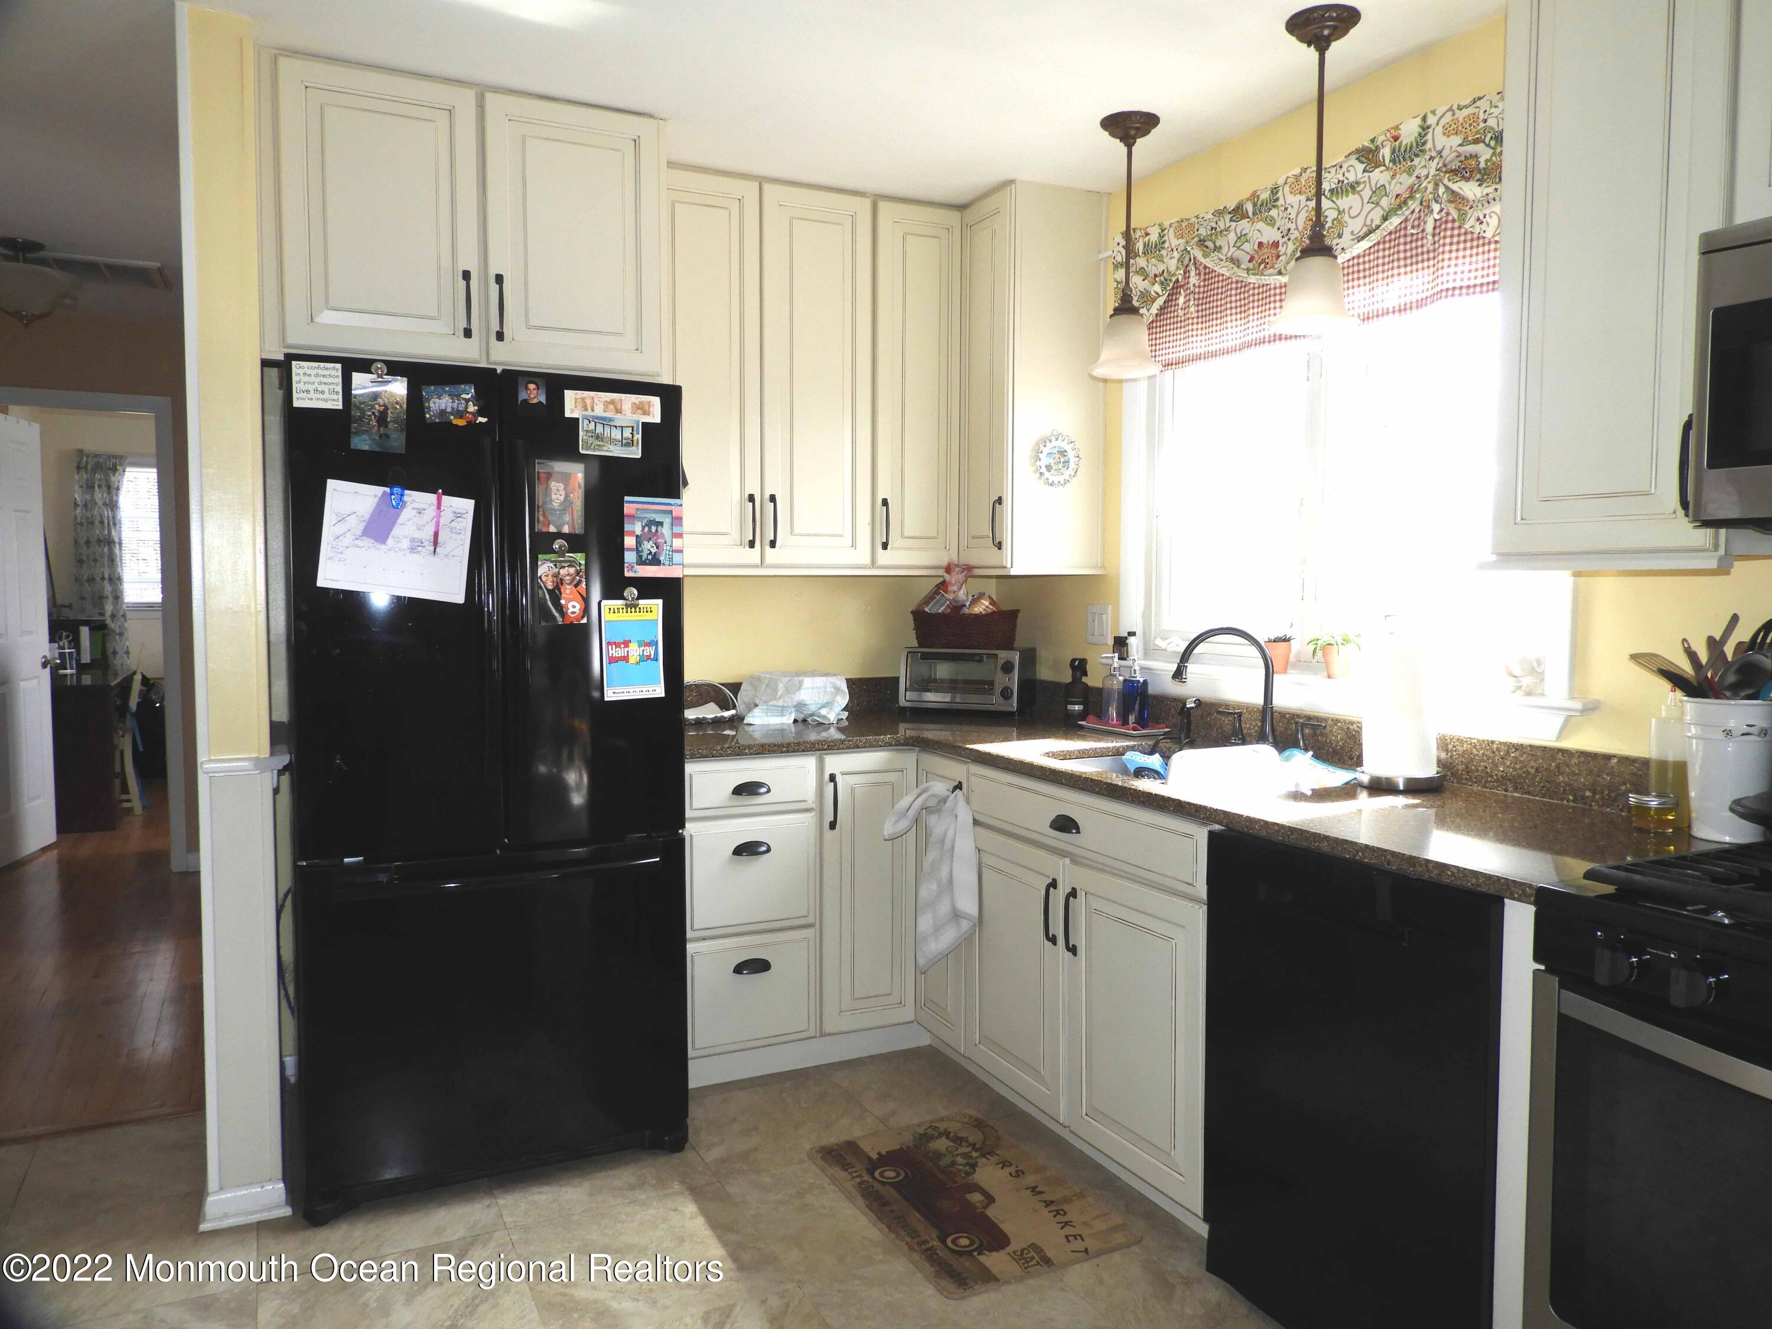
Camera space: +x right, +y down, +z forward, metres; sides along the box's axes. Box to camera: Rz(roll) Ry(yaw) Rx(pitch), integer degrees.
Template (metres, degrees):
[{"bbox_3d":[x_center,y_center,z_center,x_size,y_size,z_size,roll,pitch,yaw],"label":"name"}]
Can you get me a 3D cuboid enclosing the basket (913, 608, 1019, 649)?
[{"bbox_3d":[0.249,-0.107,3.900,0.335,0.125,0.215,1,4,19],"label":"basket"}]

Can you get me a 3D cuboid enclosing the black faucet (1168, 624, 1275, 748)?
[{"bbox_3d":[0.813,0.069,2.929,0.250,0.315,0.055,1,4,9],"label":"black faucet"}]

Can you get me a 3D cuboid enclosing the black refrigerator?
[{"bbox_3d":[-0.995,0.237,2.987,0.818,1.762,0.845,-1,4,-26],"label":"black refrigerator"}]

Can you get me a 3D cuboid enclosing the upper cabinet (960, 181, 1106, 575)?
[{"bbox_3d":[0.433,-0.812,3.659,0.330,1.094,0.325,-1,4,-26],"label":"upper cabinet"}]

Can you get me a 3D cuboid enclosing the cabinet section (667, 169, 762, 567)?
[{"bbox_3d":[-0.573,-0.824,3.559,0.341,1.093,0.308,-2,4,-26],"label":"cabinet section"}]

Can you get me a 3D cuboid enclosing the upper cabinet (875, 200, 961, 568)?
[{"bbox_3d":[0.027,-0.831,3.796,0.297,1.075,0.330,-1,4,-26],"label":"upper cabinet"}]

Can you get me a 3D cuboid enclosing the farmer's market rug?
[{"bbox_3d":[0.167,1.140,2.656,0.453,0.010,0.675,-1,4,-26],"label":"farmer's market rug"}]

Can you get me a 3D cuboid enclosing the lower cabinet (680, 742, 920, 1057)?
[{"bbox_3d":[-0.354,0.601,3.522,0.678,0.767,0.635,-1,4,-26],"label":"lower cabinet"}]

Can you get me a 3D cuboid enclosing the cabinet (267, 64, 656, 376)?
[{"bbox_3d":[-1.070,-1.016,3.086,0.881,0.630,0.615,-1,4,-26],"label":"cabinet"}]

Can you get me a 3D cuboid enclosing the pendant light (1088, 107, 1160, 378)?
[{"bbox_3d":[0.584,-1.003,2.970,0.170,0.630,0.170,0,3,0],"label":"pendant light"}]

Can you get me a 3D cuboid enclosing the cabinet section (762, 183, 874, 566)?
[{"bbox_3d":[-0.261,-0.833,3.713,0.355,1.093,0.308,-2,4,-26],"label":"cabinet section"}]

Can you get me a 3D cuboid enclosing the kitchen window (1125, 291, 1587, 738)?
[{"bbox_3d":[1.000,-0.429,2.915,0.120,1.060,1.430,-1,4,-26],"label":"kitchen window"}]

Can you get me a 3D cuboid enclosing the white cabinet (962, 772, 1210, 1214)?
[{"bbox_3d":[0.686,0.646,2.866,0.630,0.767,0.912,-1,4,-26],"label":"white cabinet"}]

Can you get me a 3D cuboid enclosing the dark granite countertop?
[{"bbox_3d":[0.327,0.252,2.800,1.320,0.042,2.500,-1,4,-26],"label":"dark granite countertop"}]

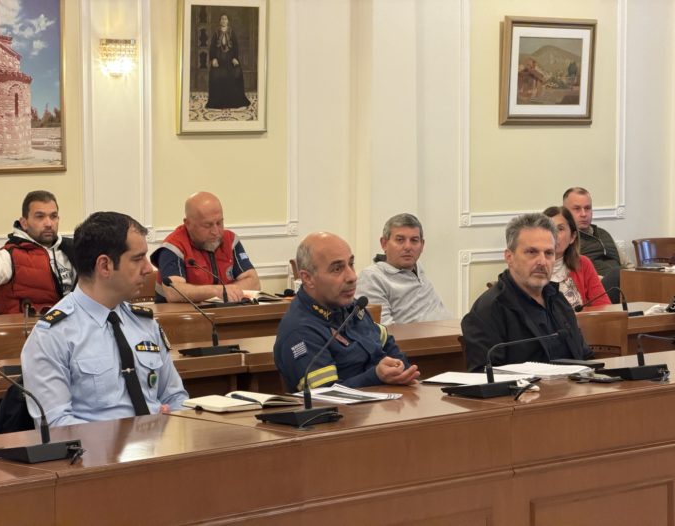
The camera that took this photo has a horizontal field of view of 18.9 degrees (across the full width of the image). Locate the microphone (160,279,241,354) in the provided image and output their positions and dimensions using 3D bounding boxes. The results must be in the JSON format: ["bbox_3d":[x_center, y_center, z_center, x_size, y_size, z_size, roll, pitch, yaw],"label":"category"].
[{"bbox_3d":[-0.498,0.182,7.090,0.150,0.245,0.311,-4,6,-40],"label":"microphone"}]

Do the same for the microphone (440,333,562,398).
[{"bbox_3d":[0.526,0.292,6.152,0.377,0.185,0.170,-4,6,-40],"label":"microphone"}]

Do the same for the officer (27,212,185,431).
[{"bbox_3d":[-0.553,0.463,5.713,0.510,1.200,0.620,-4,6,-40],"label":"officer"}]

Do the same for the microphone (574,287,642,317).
[{"bbox_3d":[1.093,0.154,8.288,0.150,0.116,0.311,-4,6,-40],"label":"microphone"}]

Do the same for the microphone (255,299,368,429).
[{"bbox_3d":[-0.053,0.266,5.597,0.182,0.332,0.303,5,7,45],"label":"microphone"}]

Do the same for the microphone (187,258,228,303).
[{"bbox_3d":[-0.538,0.085,8.567,0.150,0.186,0.287,-4,6,-40],"label":"microphone"}]

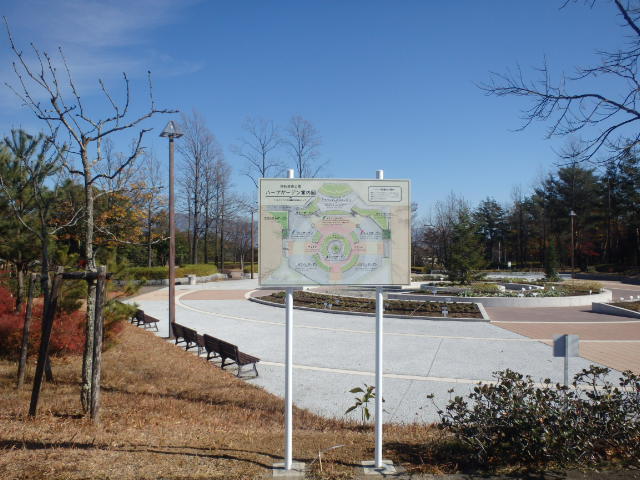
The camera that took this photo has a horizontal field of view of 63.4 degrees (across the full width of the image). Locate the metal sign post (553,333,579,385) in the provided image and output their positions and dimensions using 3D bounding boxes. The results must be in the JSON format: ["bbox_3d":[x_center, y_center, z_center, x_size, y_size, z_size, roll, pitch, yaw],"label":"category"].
[{"bbox_3d":[4.137,2.154,8.714,0.420,1.121,0.070,0,-1,2],"label":"metal sign post"}]

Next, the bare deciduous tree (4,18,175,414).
[{"bbox_3d":[-2.372,-0.267,5.400,1.750,4.131,1.700,0,-1,0],"label":"bare deciduous tree"}]

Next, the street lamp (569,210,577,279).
[{"bbox_3d":[26.145,0.460,53.585,0.750,7.039,0.750,0,-1,0],"label":"street lamp"}]

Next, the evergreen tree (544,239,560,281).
[{"bbox_3d":[20.210,1.717,45.045,1.400,3.696,1.400,0,-1,0],"label":"evergreen tree"}]

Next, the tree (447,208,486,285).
[{"bbox_3d":[10.258,0.401,36.566,2.750,5.474,2.750,0,-1,0],"label":"tree"}]

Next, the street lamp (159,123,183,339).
[{"bbox_3d":[-4.717,-0.354,16.584,0.700,6.957,0.700,0,-1,0],"label":"street lamp"}]

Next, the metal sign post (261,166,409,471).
[{"bbox_3d":[0.116,0.610,4.048,1.170,2.330,0.100,0,-1,-4],"label":"metal sign post"}]

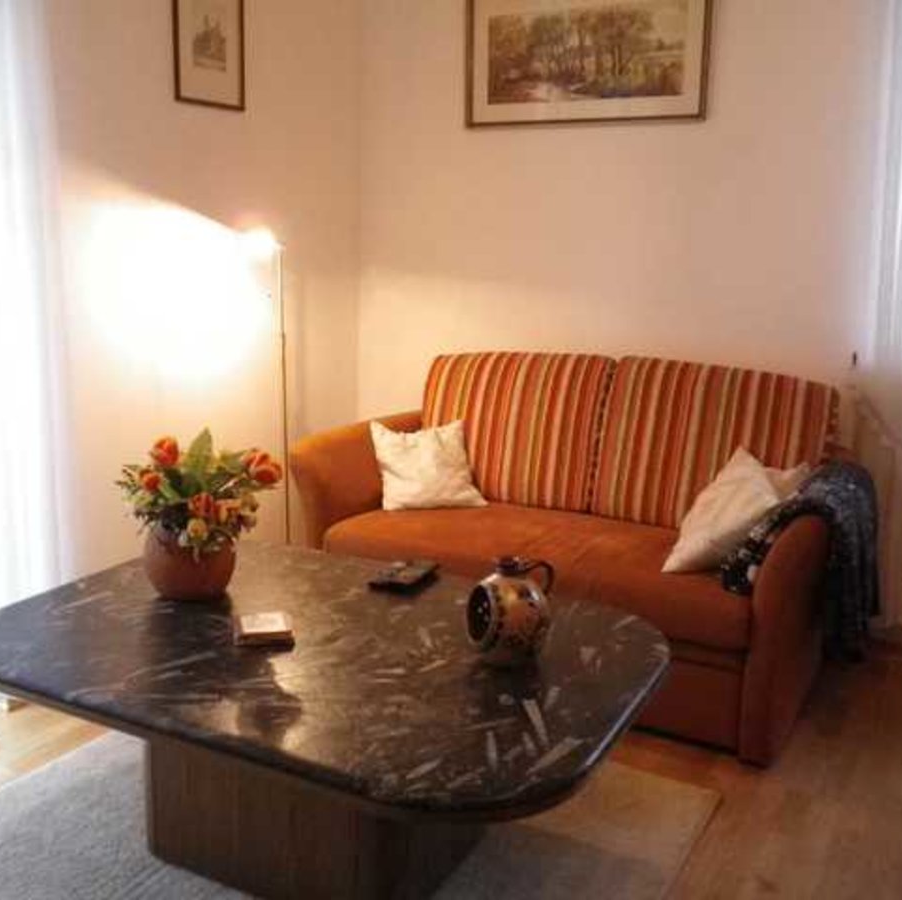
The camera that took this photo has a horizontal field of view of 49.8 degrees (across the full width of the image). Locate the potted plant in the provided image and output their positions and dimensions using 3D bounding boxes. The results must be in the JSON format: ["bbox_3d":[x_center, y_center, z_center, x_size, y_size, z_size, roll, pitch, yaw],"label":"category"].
[{"bbox_3d":[-0.587,0.146,2.217,0.356,0.373,0.341,1,13,0],"label":"potted plant"}]

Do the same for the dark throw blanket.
[{"bbox_3d":[0.964,0.317,2.639,0.334,0.570,0.589,8,15,29],"label":"dark throw blanket"}]

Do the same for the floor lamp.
[{"bbox_3d":[-0.575,-0.065,3.247,0.236,1.277,0.288,8,15,29],"label":"floor lamp"}]

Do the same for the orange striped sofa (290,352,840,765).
[{"bbox_3d":[0.382,0.196,3.034,1.624,0.897,0.823,8,15,29],"label":"orange striped sofa"}]

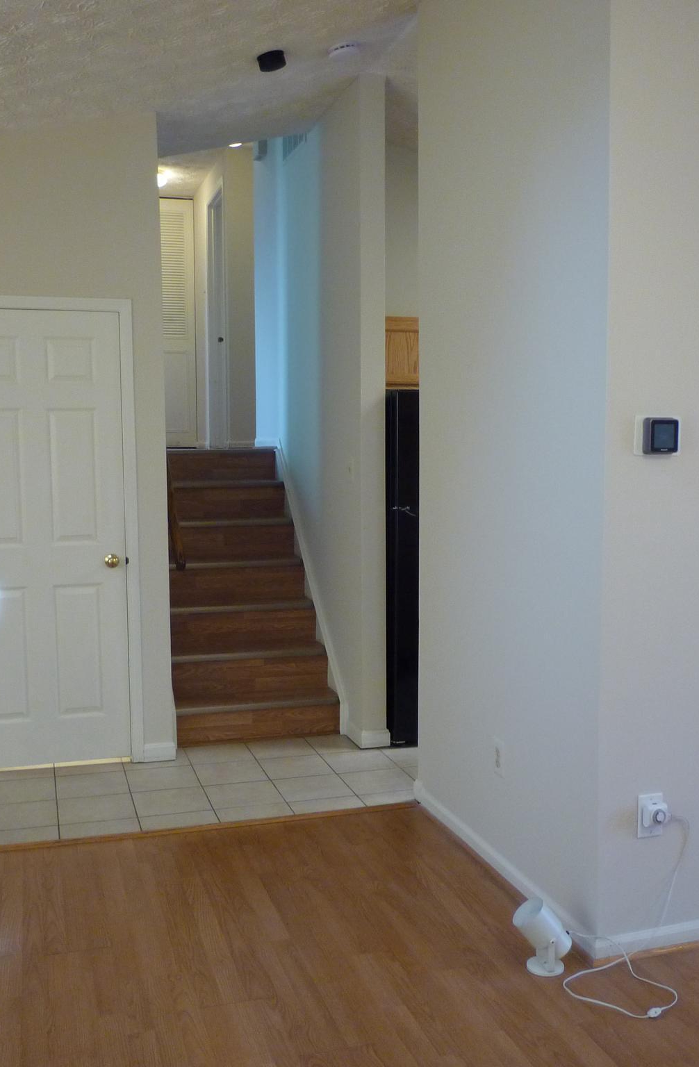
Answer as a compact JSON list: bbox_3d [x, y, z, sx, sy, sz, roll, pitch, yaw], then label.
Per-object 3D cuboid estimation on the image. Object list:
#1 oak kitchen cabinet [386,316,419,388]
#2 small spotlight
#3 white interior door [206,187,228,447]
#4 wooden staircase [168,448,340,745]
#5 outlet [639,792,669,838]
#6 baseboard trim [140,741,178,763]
[{"bbox_3d":[0.417,-0.947,5.486,0.880,0.385,0.320,-2,5,-17],"label":"oak kitchen cabinet"},{"bbox_3d":[0.514,1.082,2.778,0.165,0.190,0.105,-1,5,-7],"label":"small spotlight"},{"bbox_3d":[-1.096,-1.723,8.559,0.045,2.030,0.740,-2,5,-17],"label":"white interior door"},{"bbox_3d":[-0.634,0.247,5.566,0.810,1.400,1.450,-2,5,-17],"label":"wooden staircase"},{"bbox_3d":[0.831,0.770,2.802,0.073,0.116,0.035,-2,5,-17],"label":"outlet"},{"bbox_3d":[-0.872,1.007,4.710,0.158,0.085,0.015,-2,5,-17],"label":"baseboard trim"}]

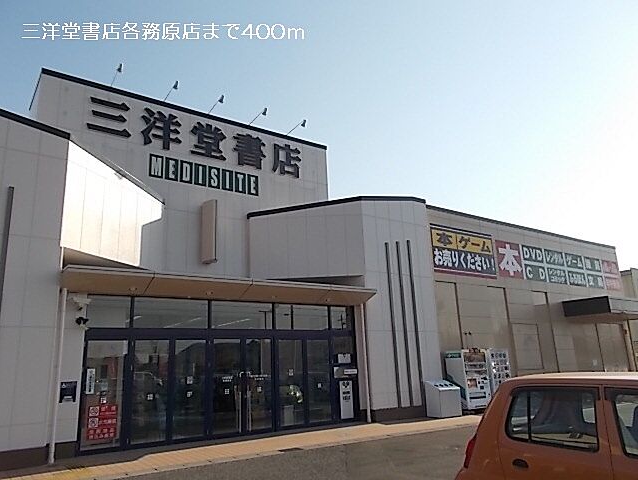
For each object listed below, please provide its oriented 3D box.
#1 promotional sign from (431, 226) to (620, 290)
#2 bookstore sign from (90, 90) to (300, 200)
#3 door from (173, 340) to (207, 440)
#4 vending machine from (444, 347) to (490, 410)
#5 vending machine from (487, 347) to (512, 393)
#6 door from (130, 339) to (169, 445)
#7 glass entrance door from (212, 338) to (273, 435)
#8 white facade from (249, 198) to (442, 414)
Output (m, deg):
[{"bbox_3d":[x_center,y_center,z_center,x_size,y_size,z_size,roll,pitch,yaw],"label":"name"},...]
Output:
[{"bbox_3d":[9.842,1.136,21.021,14.150,1.830,0.100,8,-18,-34],"label":"promotional sign"},{"bbox_3d":[-3.353,-2.540,14.472,6.760,2.030,0.170,8,-18,-34],"label":"bookstore sign"},{"bbox_3d":[-3.044,3.493,11.292,0.890,2.290,0.080,8,-18,-34],"label":"door"},{"bbox_3d":[4.906,4.586,15.800,1.230,1.895,0.740,8,-18,-34],"label":"vending machine"},{"bbox_3d":[5.983,4.747,16.537,1.100,1.890,0.740,8,-18,-34],"label":"vending machine"},{"bbox_3d":[-3.790,3.380,10.782,0.910,2.310,0.080,8,-18,-34],"label":"door"},{"bbox_3d":[-1.911,3.640,12.075,1.760,2.310,0.080,8,-18,-34],"label":"glass entrance door"},{"bbox_3d":[0.891,1.901,14.984,5.770,7.000,1.980,8,-18,-34],"label":"white facade"}]

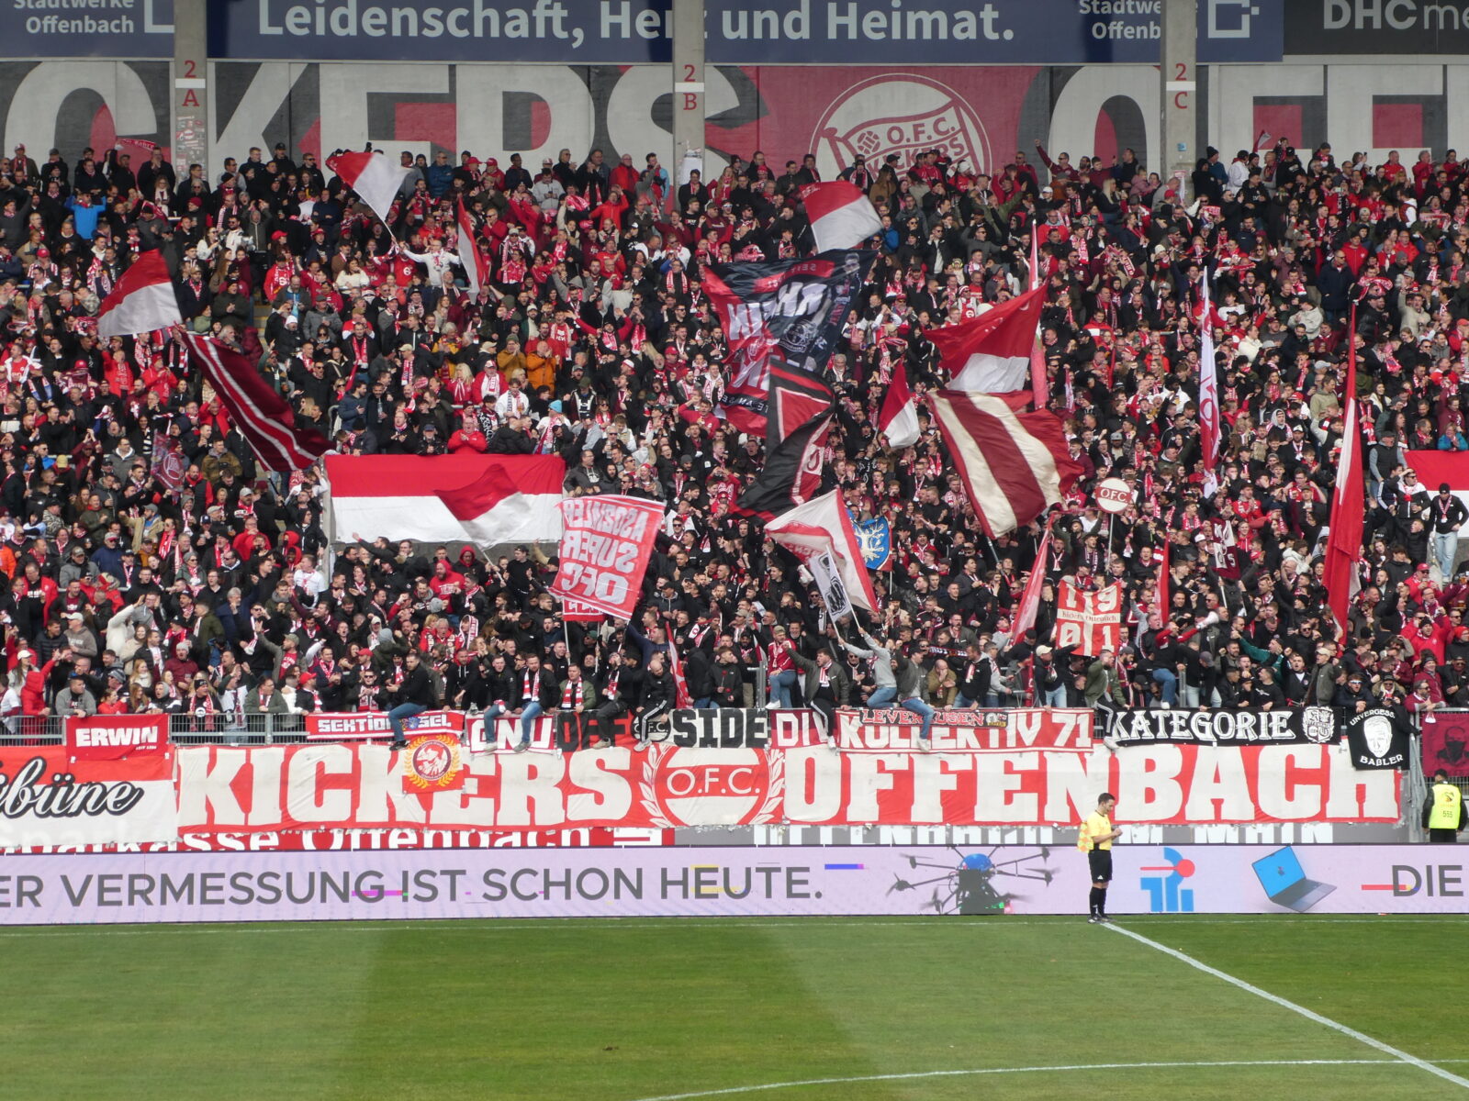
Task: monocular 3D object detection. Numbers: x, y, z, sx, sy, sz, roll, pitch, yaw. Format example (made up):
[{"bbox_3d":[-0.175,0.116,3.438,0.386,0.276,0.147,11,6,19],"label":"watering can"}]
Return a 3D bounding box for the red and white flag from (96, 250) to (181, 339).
[{"bbox_3d":[-10.012,-4.312,96.300,1.408,1.505,0.450,0,-1,-3],"label":"red and white flag"}]

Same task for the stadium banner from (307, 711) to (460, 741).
[{"bbox_3d":[-5.398,2.717,88.638,2.433,0.444,0.050,0,-1,-3],"label":"stadium banner"}]

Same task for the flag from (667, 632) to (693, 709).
[{"bbox_3d":[-0.837,1.816,88.000,0.423,1.322,0.350,0,-1,-3],"label":"flag"}]

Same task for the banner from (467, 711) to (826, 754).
[{"bbox_3d":[-1.311,2.735,86.700,5.488,0.625,0.060,0,-1,-3],"label":"banner"}]

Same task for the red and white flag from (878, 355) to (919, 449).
[{"bbox_3d":[2.740,-2.463,95.300,0.725,1.546,0.500,0,-1,-3],"label":"red and white flag"}]

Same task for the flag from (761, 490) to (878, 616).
[{"bbox_3d":[1.369,0.009,89.300,1.789,1.968,0.700,0,-1,-3],"label":"flag"}]

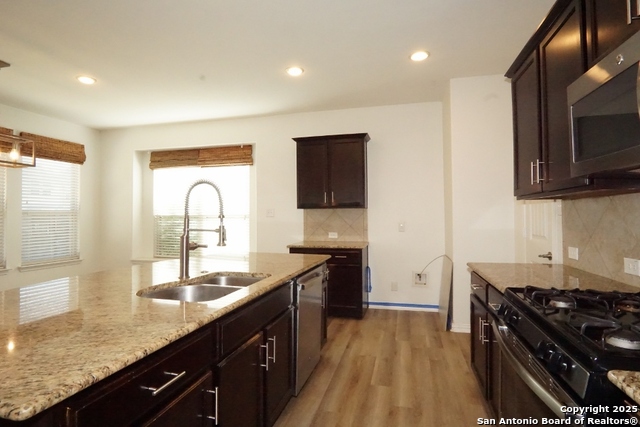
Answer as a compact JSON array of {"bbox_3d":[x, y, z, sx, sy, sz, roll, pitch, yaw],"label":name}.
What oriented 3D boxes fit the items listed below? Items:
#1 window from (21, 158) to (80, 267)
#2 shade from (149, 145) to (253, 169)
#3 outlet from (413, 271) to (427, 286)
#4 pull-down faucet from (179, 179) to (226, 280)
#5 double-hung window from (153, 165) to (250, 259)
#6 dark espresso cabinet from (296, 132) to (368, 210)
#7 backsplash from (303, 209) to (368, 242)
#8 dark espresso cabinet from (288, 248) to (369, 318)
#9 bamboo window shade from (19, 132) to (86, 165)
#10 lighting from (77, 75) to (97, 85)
[{"bbox_3d":[-4.110,-0.073,4.941,0.088,1.666,0.833,0,-1,15],"label":"window"},{"bbox_3d":[-1.985,-0.903,5.271,1.931,0.309,0.088,0,-1,15],"label":"shade"},{"bbox_3d":[1.313,0.865,4.188,0.191,0.201,0.034,0,-1,15],"label":"outlet"},{"bbox_3d":[-0.699,0.093,1.878,0.274,0.578,0.108,-1,-1,23],"label":"pull-down faucet"},{"bbox_3d":[-2.004,-0.052,5.340,1.862,1.627,0.088,0,-1,15],"label":"double-hung window"},{"bbox_3d":[0.165,-0.533,4.334,1.000,0.956,0.343,0,-1,15],"label":"dark espresso cabinet"},{"bbox_3d":[0.217,0.168,4.484,0.921,0.463,0.015,0,-1,15],"label":"backsplash"},{"bbox_3d":[0.147,0.857,4.195,0.916,0.877,0.598,0,-1,15],"label":"dark espresso cabinet"},{"bbox_3d":[-4.027,-0.956,4.865,0.088,0.333,0.892,0,-1,15],"label":"bamboo window shade"},{"bbox_3d":[-2.568,-1.468,3.521,0.186,0.029,0.186,0,-1,15],"label":"lighting"}]

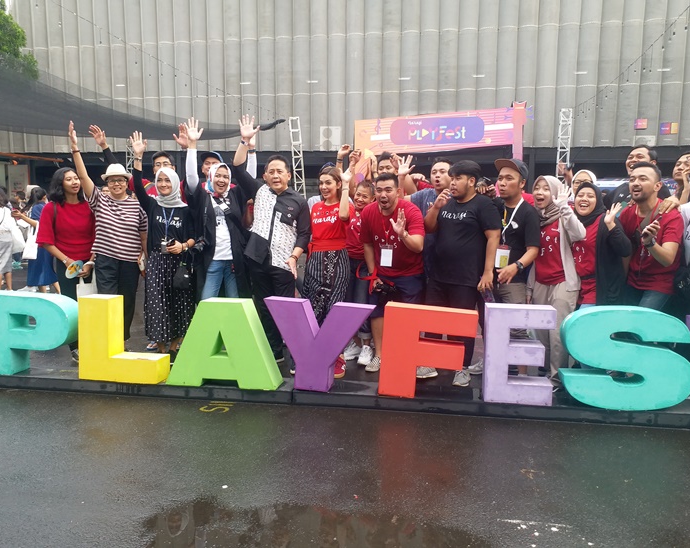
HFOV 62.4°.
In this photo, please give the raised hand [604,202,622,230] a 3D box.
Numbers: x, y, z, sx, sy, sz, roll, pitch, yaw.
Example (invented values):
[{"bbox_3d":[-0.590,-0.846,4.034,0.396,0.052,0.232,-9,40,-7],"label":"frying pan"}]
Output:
[{"bbox_3d":[1.768,-0.379,3.750,0.100,0.175,0.070,17,7,19],"label":"raised hand"}]

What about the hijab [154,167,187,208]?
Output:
[{"bbox_3d":[-1.491,-0.739,4.867,0.245,0.350,0.250,-1,7,-8],"label":"hijab"}]

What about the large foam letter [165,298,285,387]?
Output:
[{"bbox_3d":[-0.883,0.501,4.185,0.840,0.625,0.180,1,7,9],"label":"large foam letter"}]

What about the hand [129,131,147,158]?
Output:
[{"bbox_3d":[-1.649,-1.029,4.528,0.140,0.210,0.070,-1,7,-8],"label":"hand"}]

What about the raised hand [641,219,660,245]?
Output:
[{"bbox_3d":[1.958,-0.272,3.650,0.105,0.150,0.085,19,8,27],"label":"raised hand"}]

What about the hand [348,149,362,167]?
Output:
[{"bbox_3d":[0.083,-0.920,4.500,0.110,0.145,0.085,0,7,0],"label":"hand"}]

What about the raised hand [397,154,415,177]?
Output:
[{"bbox_3d":[0.478,-0.849,4.500,0.135,0.185,0.070,0,7,0],"label":"raised hand"}]

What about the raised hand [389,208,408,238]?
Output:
[{"bbox_3d":[0.379,-0.358,4.037,0.140,0.210,0.080,2,7,15],"label":"raised hand"}]

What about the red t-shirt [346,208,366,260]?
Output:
[{"bbox_3d":[0.122,-0.340,4.775,0.440,0.520,0.270,1,7,5],"label":"red t-shirt"}]

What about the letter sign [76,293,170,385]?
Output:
[{"bbox_3d":[-1.660,0.487,4.287,0.635,0.620,0.180,2,7,12],"label":"letter sign"}]

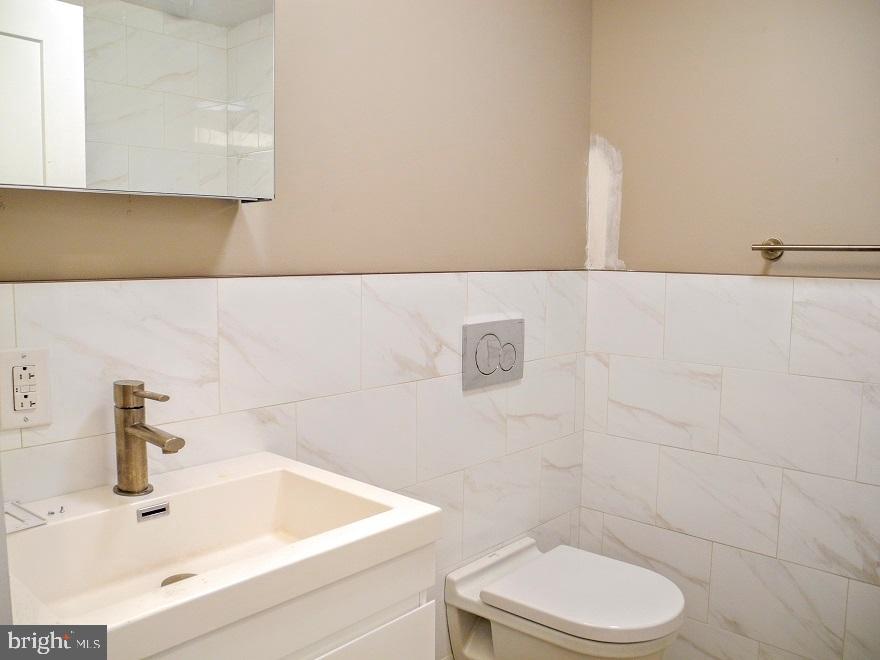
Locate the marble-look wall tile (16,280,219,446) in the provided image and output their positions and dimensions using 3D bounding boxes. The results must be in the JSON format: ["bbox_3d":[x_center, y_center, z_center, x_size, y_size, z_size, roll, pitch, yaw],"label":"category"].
[{"bbox_3d":[-0.526,0.043,1.201,0.009,0.250,0.333,7,9,44],"label":"marble-look wall tile"}]

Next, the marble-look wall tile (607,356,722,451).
[{"bbox_3d":[0.641,0.210,2.054,0.339,0.244,0.010,5,8,44],"label":"marble-look wall tile"}]

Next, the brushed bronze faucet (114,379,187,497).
[{"bbox_3d":[-0.459,0.178,1.115,0.185,0.177,0.066,5,8,44],"label":"brushed bronze faucet"}]

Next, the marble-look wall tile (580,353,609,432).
[{"bbox_3d":[0.484,0.195,2.191,0.075,0.244,0.009,6,8,40],"label":"marble-look wall tile"}]

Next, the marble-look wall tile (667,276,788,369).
[{"bbox_3d":[0.765,-0.025,1.909,0.339,0.251,0.010,5,8,44],"label":"marble-look wall tile"}]

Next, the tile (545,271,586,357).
[{"bbox_3d":[0.374,-0.048,2.110,0.009,0.250,0.216,7,9,44],"label":"tile"}]

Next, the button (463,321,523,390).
[{"bbox_3d":[0.146,0.064,1.886,0.012,0.166,0.249,5,8,44],"label":"button"}]

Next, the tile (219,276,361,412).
[{"bbox_3d":[-0.290,0.019,1.438,0.009,0.250,0.333,7,9,44],"label":"tile"}]

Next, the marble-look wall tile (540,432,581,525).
[{"bbox_3d":[0.369,0.444,2.165,0.009,0.244,0.215,7,9,44],"label":"marble-look wall tile"}]

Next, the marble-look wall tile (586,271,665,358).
[{"bbox_3d":[0.550,-0.045,2.116,0.259,0.251,0.010,5,8,44],"label":"marble-look wall tile"}]

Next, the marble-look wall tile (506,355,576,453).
[{"bbox_3d":[0.294,0.207,2.059,0.009,0.244,0.333,7,9,44],"label":"marble-look wall tile"}]

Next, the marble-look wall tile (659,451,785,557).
[{"bbox_3d":[0.762,0.464,1.961,0.339,0.244,0.010,5,8,44],"label":"marble-look wall tile"}]

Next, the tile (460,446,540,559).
[{"bbox_3d":[0.176,0.462,1.972,0.010,0.244,0.339,5,8,44],"label":"tile"}]

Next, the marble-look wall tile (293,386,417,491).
[{"bbox_3d":[-0.176,0.255,1.584,0.009,0.244,0.333,7,9,44],"label":"marble-look wall tile"}]

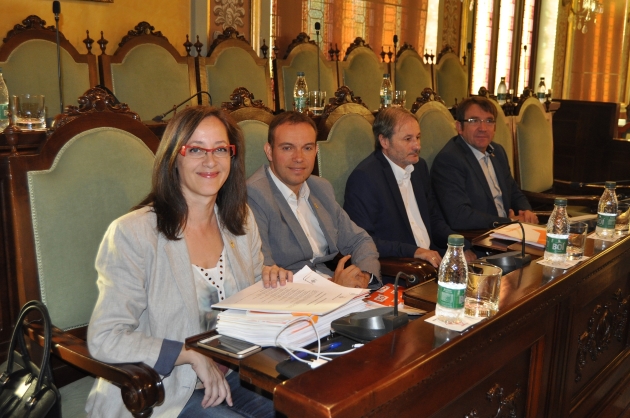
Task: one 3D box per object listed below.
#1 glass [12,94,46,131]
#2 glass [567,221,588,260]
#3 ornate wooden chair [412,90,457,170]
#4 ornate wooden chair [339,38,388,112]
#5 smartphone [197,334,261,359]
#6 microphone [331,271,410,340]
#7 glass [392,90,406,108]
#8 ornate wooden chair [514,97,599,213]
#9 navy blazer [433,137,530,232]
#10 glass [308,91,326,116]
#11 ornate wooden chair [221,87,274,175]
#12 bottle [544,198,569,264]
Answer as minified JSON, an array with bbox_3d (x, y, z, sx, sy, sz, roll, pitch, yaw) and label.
[{"bbox_3d":[-0.804,-0.270,1.920,0.087,0.091,0.087,10,14,42],"label":"glass"},{"bbox_3d":[0.708,0.091,1.879,0.087,0.091,0.087,10,14,42],"label":"glass"},{"bbox_3d":[0.745,0.082,3.112,0.640,1.230,0.560,10,14,42],"label":"ornate wooden chair"},{"bbox_3d":[0.540,-0.581,4.775,0.620,1.220,0.620,10,15,40],"label":"ornate wooden chair"},{"bbox_3d":[-0.175,0.281,1.398,0.131,0.008,0.066,8,13,37],"label":"smartphone"},{"bbox_3d":[0.114,0.185,1.345,0.135,0.130,0.130,10,15,40],"label":"microphone"},{"bbox_3d":[0.420,-0.544,3.386,0.073,0.092,0.073,0,11,0],"label":"glass"},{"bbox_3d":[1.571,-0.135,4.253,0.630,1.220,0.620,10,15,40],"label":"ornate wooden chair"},{"bbox_3d":[0.816,-0.091,3.279,0.550,0.550,0.450,-8,14,-36],"label":"navy blazer"},{"bbox_3d":[0.010,-0.436,2.815,0.073,0.094,0.073,0,11,0],"label":"glass"},{"bbox_3d":[-0.034,0.219,2.313,0.640,1.230,0.560,10,14,42],"label":"ornate wooden chair"},{"bbox_3d":[0.651,0.056,1.828,0.060,0.175,0.060,10,14,42],"label":"bottle"}]

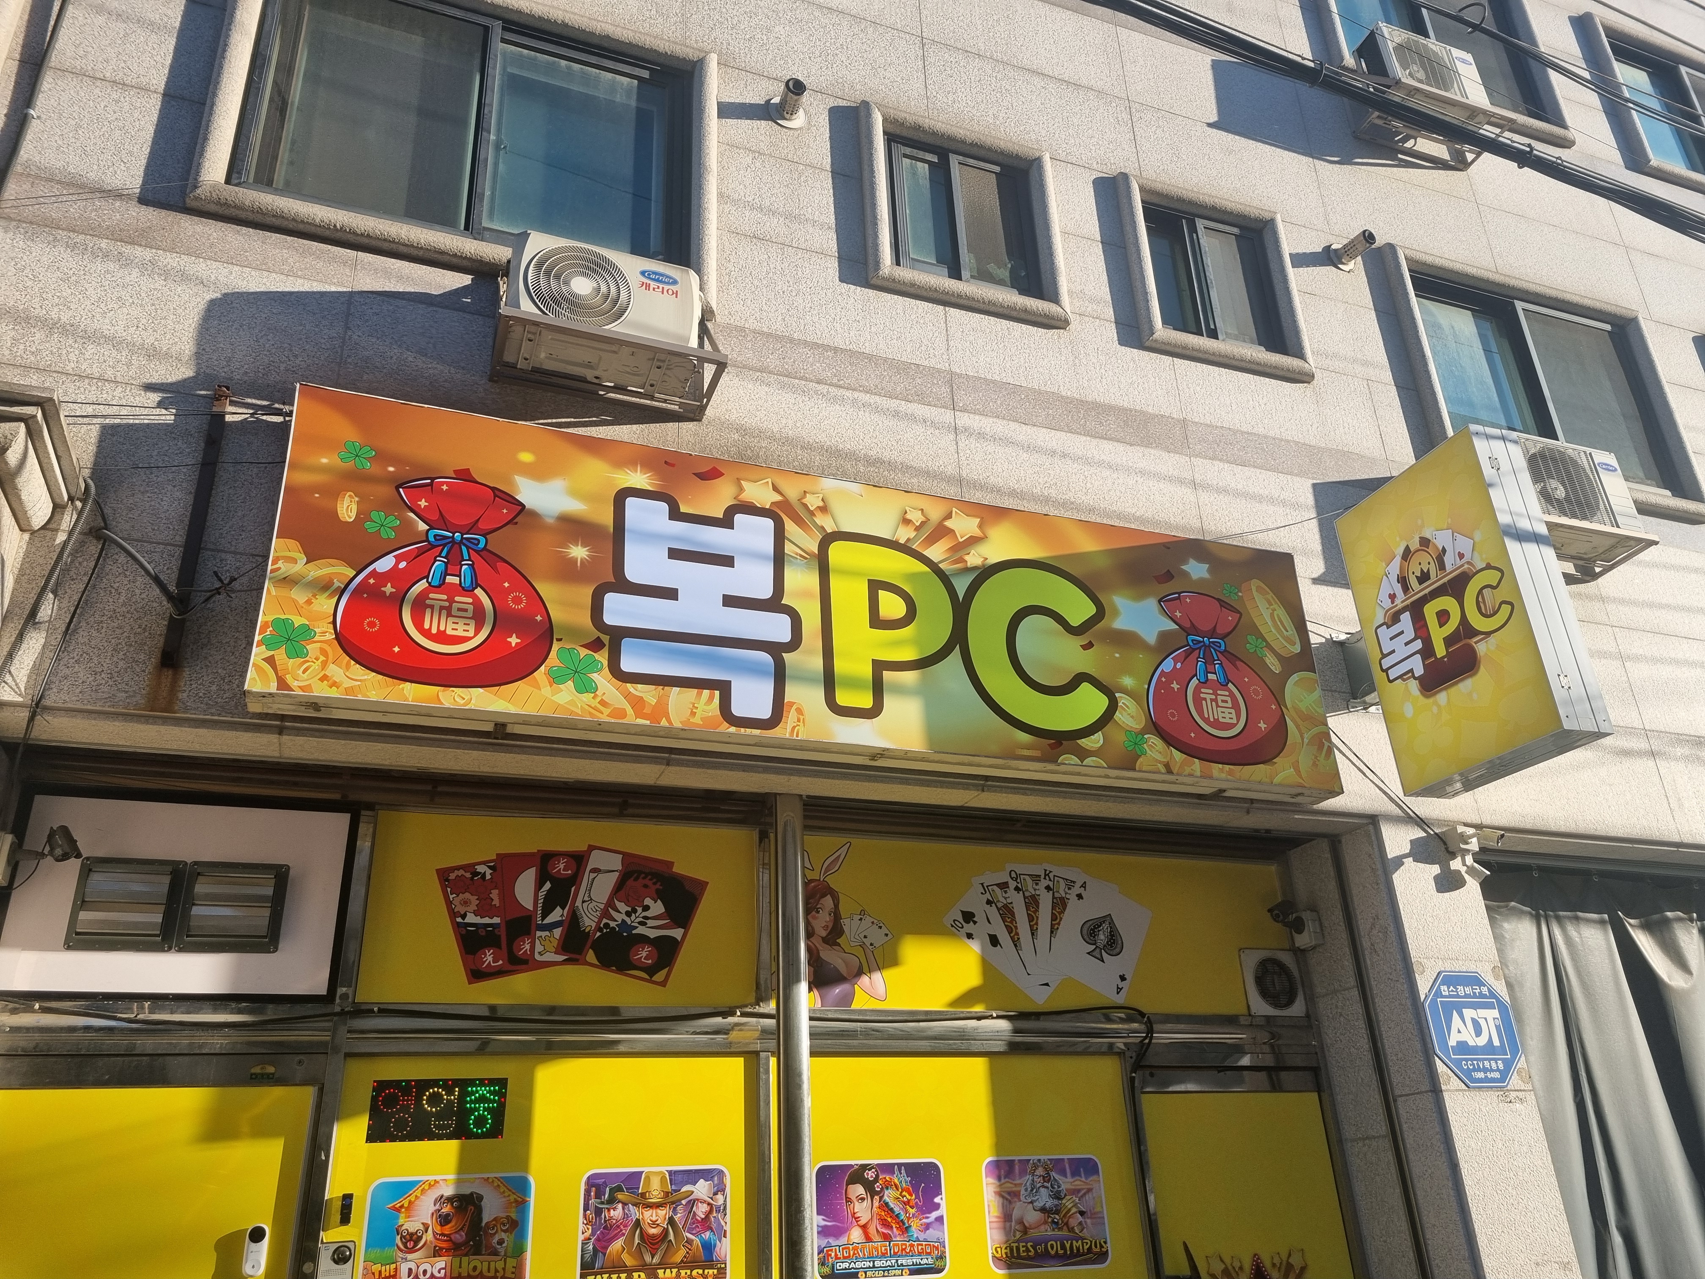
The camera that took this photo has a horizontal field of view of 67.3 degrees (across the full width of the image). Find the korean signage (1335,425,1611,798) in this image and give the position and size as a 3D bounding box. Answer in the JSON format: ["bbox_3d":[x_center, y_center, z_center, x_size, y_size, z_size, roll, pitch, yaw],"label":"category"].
[{"bbox_3d":[2.639,-0.090,5.545,0.279,1.379,0.840,7,-27,-19],"label":"korean signage"}]

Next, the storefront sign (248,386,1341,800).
[{"bbox_3d":[0.025,-0.092,5.094,4.275,1.189,0.170,7,-27,-19],"label":"storefront sign"}]

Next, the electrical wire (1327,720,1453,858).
[{"bbox_3d":[2.443,0.674,5.820,0.537,0.590,0.070,7,-27,-19],"label":"electrical wire"}]

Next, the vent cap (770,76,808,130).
[{"bbox_3d":[-0.295,-2.647,6.282,0.189,0.189,0.172,7,-27,-19],"label":"vent cap"}]

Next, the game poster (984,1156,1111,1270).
[{"bbox_3d":[0.786,2.309,5.165,0.548,0.416,0.013,7,-27,-19],"label":"game poster"}]

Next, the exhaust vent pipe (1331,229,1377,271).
[{"bbox_3d":[2.900,-2.261,7.364,0.185,0.185,0.220,7,-27,-19],"label":"exhaust vent pipe"}]

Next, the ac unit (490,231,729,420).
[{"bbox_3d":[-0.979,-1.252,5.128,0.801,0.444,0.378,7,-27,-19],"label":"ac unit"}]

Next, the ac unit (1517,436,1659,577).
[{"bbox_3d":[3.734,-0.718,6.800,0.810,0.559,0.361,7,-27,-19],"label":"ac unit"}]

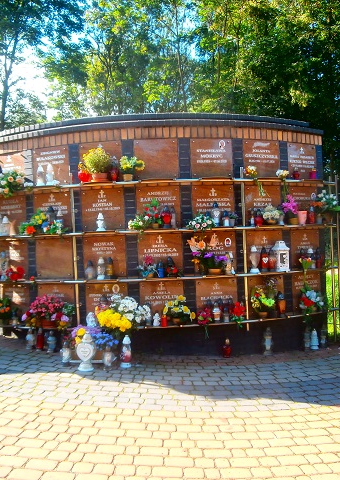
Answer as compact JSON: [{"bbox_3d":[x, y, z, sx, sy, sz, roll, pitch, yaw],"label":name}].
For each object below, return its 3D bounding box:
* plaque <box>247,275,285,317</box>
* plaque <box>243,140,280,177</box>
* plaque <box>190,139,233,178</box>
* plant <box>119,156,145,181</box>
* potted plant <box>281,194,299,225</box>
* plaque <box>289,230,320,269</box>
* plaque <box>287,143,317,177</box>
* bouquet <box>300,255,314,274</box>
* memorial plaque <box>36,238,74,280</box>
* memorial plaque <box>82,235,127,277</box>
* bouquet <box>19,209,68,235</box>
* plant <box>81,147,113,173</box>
[{"bbox_3d":[1.118,0.644,5.347,0.482,0.455,0.030,-2,0,-22],"label":"plaque"},{"bbox_3d":[1.089,-0.964,5.540,0.500,0.471,0.030,-2,0,-22],"label":"plaque"},{"bbox_3d":[0.485,-0.936,5.271,0.490,0.440,0.030,-2,0,-11],"label":"plaque"},{"bbox_3d":[-0.415,-0.771,4.984,0.260,0.250,0.190,-2,0,3],"label":"plant"},{"bbox_3d":[1.385,-0.353,5.357,0.170,0.337,0.165,-2,0,0],"label":"potted plant"},{"bbox_3d":[1.696,0.108,5.821,0.500,0.471,0.030,-2,0,-32],"label":"plaque"},{"bbox_3d":[1.657,-0.982,5.828,0.500,0.471,0.030,-2,0,-32],"label":"plaque"},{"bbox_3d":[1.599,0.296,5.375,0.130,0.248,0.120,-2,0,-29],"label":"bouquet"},{"bbox_3d":[-1.353,0.214,5.396,0.490,0.450,0.030,-2,0,19],"label":"memorial plaque"},{"bbox_3d":[-0.748,0.192,5.327,0.500,0.471,0.030,-2,0,9],"label":"memorial plaque"},{"bbox_3d":[-1.436,-0.205,5.266,0.516,0.301,0.200,-2,0,20],"label":"bouquet"},{"bbox_3d":[-0.805,-0.829,5.061,0.312,0.359,0.289,-2,0,9],"label":"plant"}]

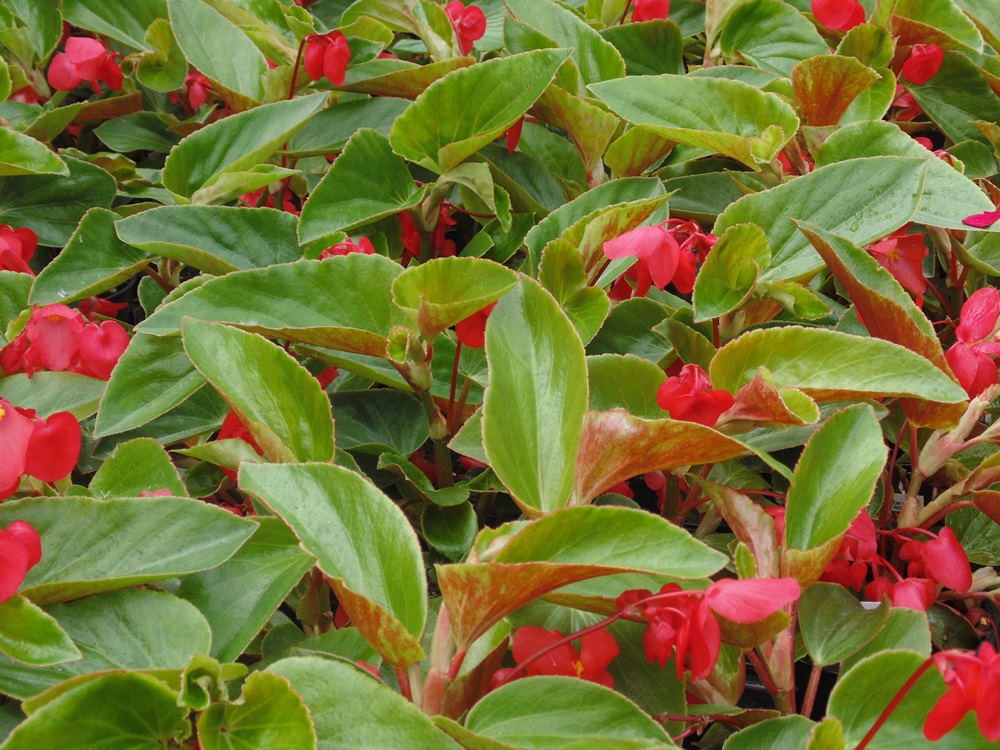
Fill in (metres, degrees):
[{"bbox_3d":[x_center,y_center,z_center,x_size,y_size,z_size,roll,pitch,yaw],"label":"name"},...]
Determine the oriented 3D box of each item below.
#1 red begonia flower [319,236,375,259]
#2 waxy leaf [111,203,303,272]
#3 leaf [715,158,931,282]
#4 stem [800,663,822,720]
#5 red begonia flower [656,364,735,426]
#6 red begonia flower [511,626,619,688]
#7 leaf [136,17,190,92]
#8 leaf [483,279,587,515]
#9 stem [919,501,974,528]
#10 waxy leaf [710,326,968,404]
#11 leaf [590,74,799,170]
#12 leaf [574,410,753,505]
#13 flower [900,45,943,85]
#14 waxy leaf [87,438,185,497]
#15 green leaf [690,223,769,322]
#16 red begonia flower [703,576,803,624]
[{"bbox_3d":[-0.081,-0.060,0.985,0.034,0.033,0.026,0,35,0],"label":"red begonia flower"},{"bbox_3d":[-0.149,-0.069,0.960,0.096,0.016,0.040,7,35,5],"label":"waxy leaf"},{"bbox_3d":[0.168,-0.079,0.970,0.112,0.014,0.052,-33,56,-17],"label":"leaf"},{"bbox_3d":[0.132,0.136,0.800,0.004,0.032,0.005,9,34,-6],"label":"stem"},{"bbox_3d":[0.104,0.011,1.000,0.041,0.028,0.032,0,36,0],"label":"red begonia flower"},{"bbox_3d":[0.027,0.120,0.790,0.045,0.035,0.025,0,35,0],"label":"red begonia flower"},{"bbox_3d":[-0.210,-0.200,1.170,0.034,0.045,0.022,0,35,0],"label":"leaf"},{"bbox_3d":[0.016,0.010,0.845,0.047,0.110,0.035,-3,23,1],"label":"leaf"},{"bbox_3d":[0.193,0.060,0.810,0.027,0.004,0.004,-26,0,15],"label":"stem"},{"bbox_3d":[0.155,-0.003,0.855,0.116,0.020,0.042,6,41,2],"label":"waxy leaf"},{"bbox_3d":[0.126,-0.167,1.230,0.130,0.028,0.052,19,45,3],"label":"leaf"},{"bbox_3d":[0.084,0.042,0.955,0.096,0.038,0.035,6,31,3],"label":"leaf"},{"bbox_3d":[0.256,-0.189,1.140,0.025,0.021,0.016,4,22,11],"label":"flower"},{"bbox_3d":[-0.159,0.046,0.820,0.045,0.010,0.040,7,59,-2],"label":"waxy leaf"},{"bbox_3d":[0.118,-0.052,0.960,0.042,0.048,0.026,7,36,9],"label":"green leaf"},{"bbox_3d":[0.095,0.085,0.710,0.035,0.015,0.019,7,31,6],"label":"red begonia flower"}]

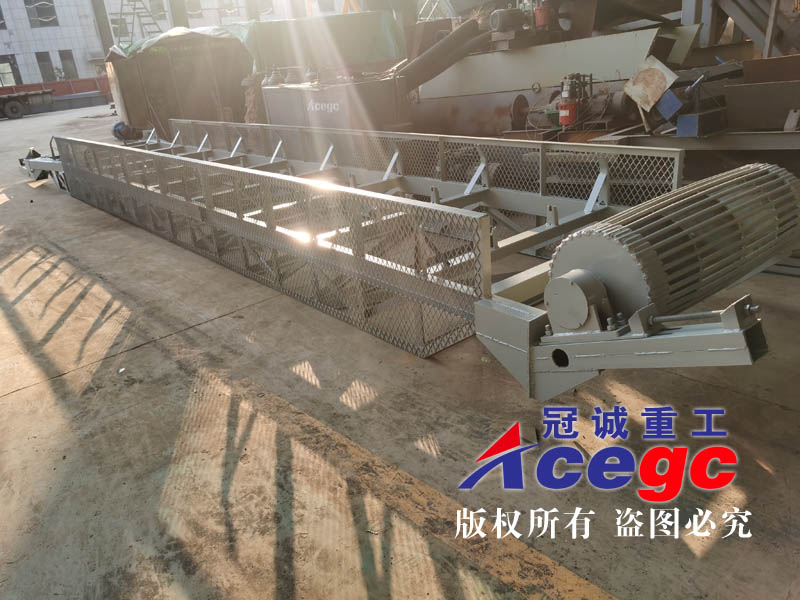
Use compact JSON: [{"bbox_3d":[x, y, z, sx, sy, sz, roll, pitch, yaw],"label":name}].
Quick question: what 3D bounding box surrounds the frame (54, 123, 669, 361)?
[{"bbox_3d":[-1.673,-1.277,6.831,1.803,0.930,8.829,-22,27,-34],"label":"frame"}]

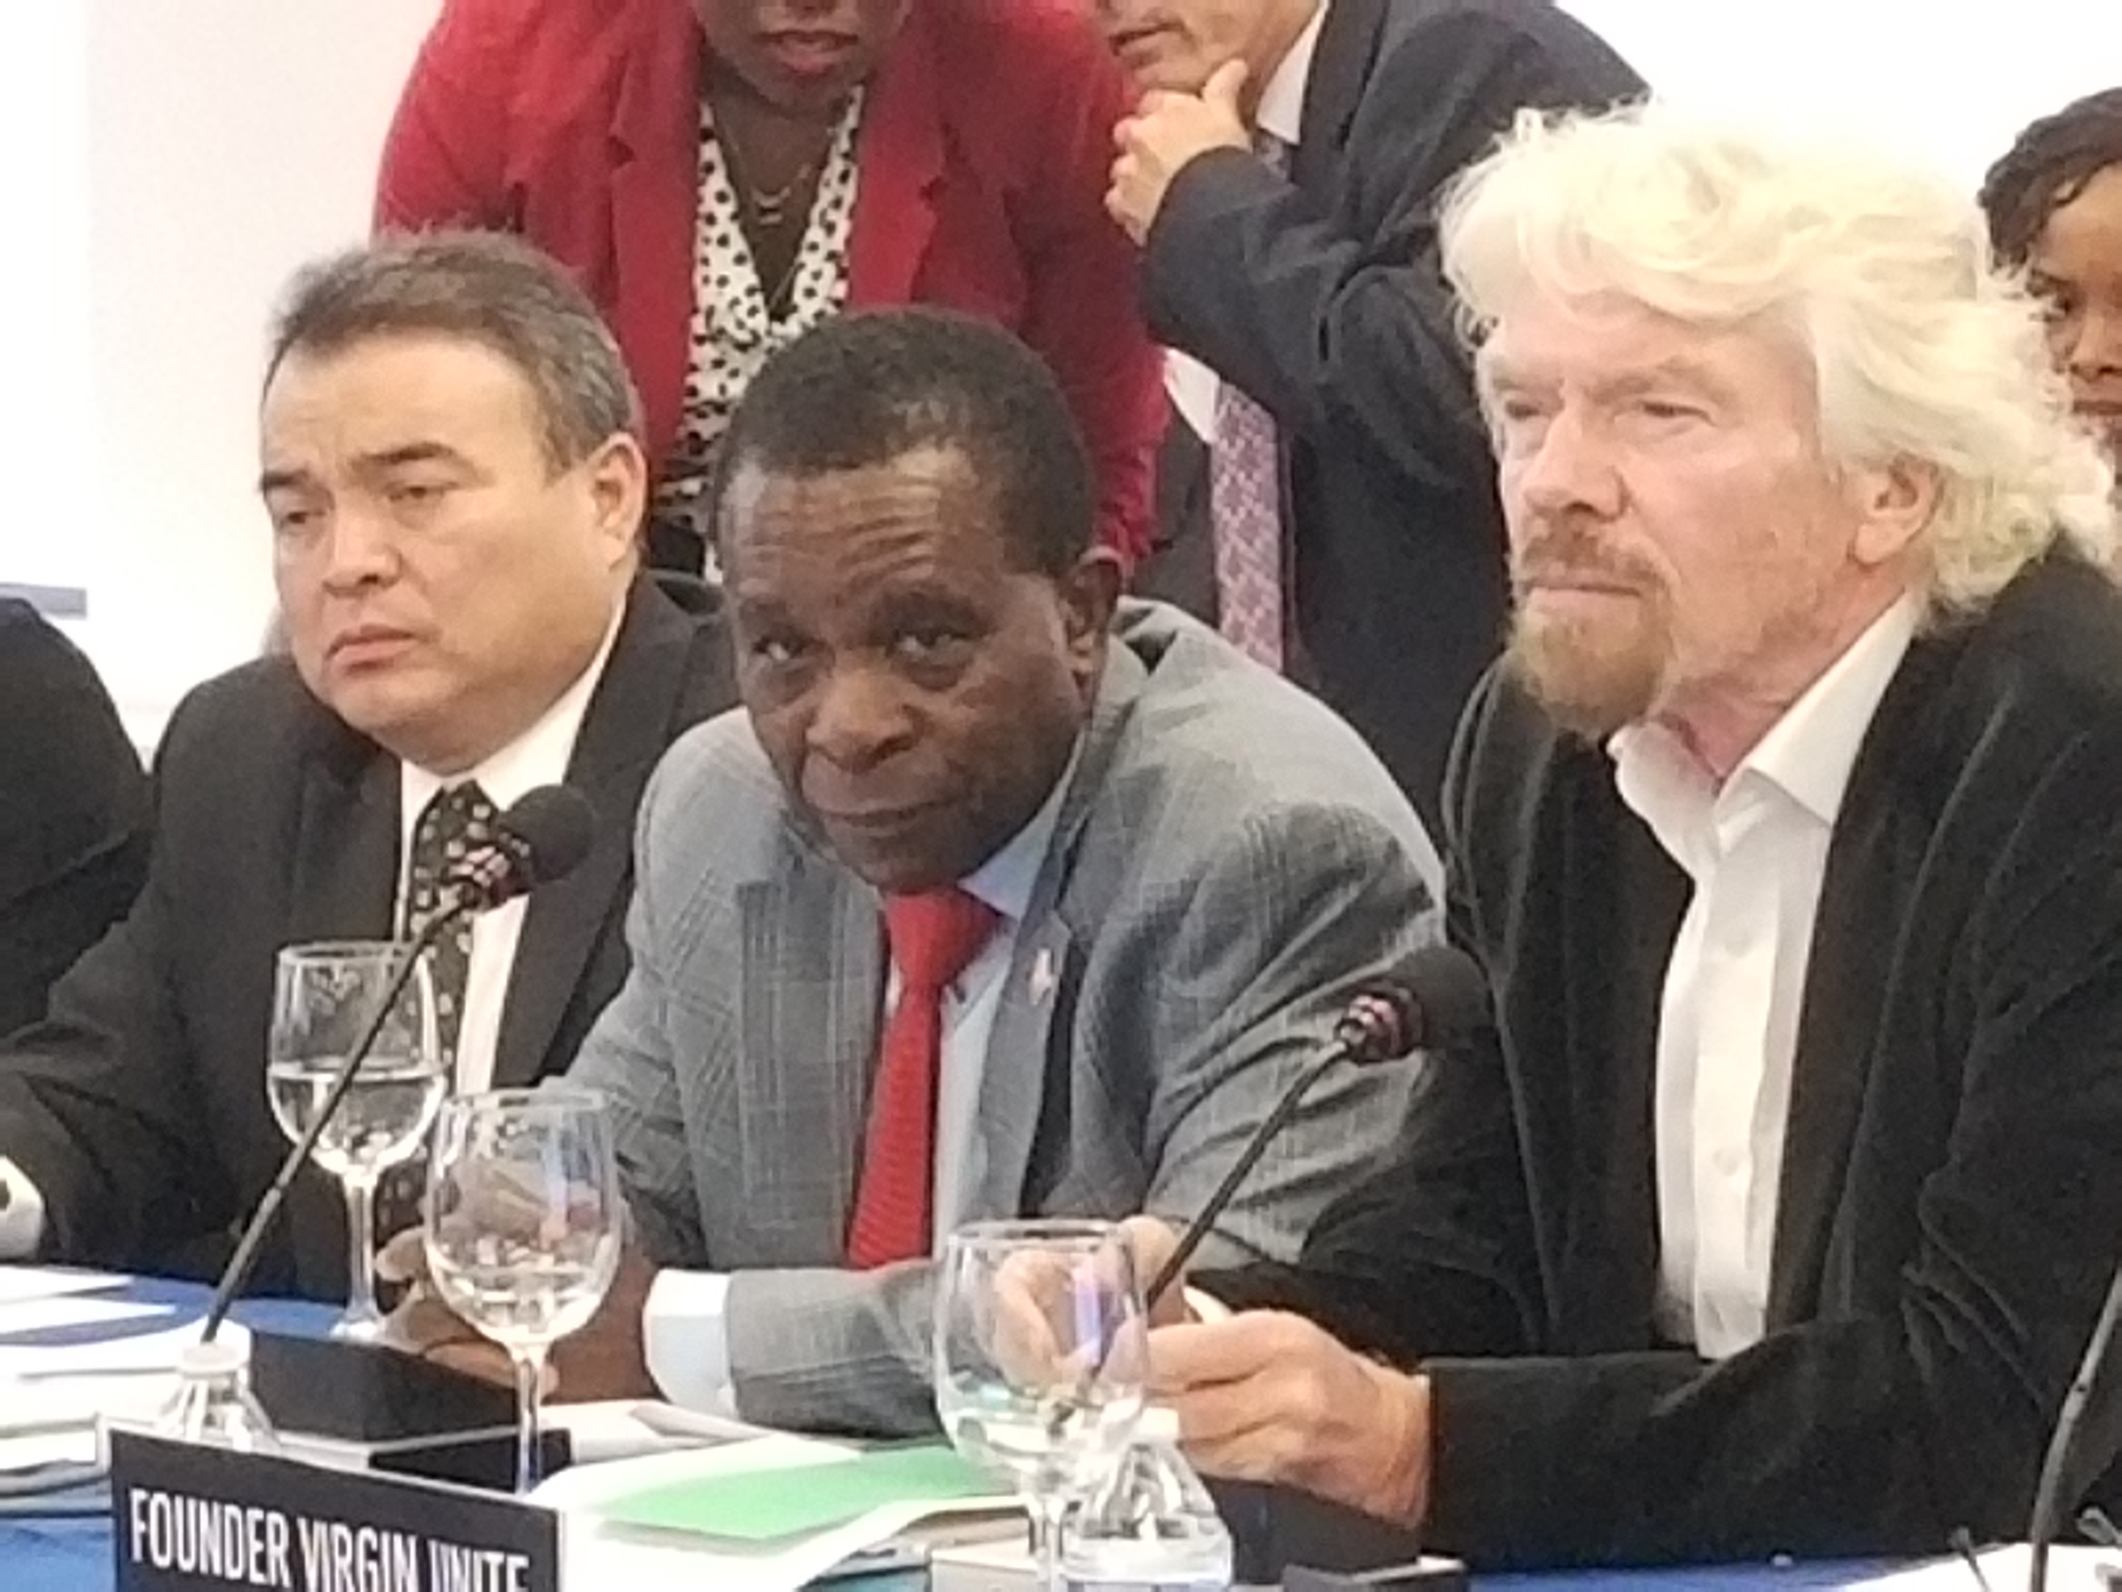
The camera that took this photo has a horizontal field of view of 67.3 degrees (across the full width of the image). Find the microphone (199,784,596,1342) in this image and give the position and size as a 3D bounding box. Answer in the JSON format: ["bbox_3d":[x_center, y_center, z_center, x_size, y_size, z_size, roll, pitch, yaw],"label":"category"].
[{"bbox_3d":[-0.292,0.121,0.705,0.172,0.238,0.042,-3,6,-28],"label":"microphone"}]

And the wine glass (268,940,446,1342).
[{"bbox_3d":[-0.331,0.162,0.750,0.082,0.182,0.082,-1,5,0],"label":"wine glass"}]

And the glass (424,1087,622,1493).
[{"bbox_3d":[-0.227,0.217,0.675,0.082,0.184,0.082,-1,5,0],"label":"glass"}]

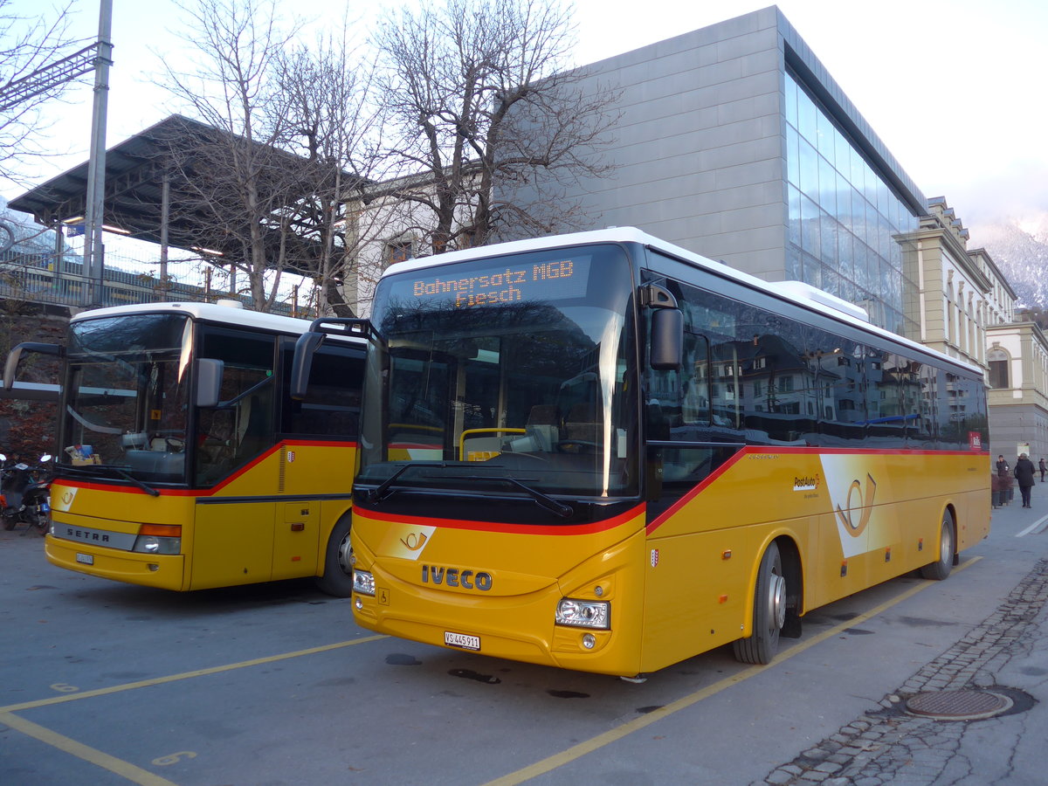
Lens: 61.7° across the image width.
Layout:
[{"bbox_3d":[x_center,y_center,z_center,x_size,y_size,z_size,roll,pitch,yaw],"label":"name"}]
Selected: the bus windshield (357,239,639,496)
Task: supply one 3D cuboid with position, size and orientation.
[{"bbox_3d":[-0.313,-0.136,6.321,2.420,1.650,0.340,-3,-10,38],"label":"bus windshield"}]

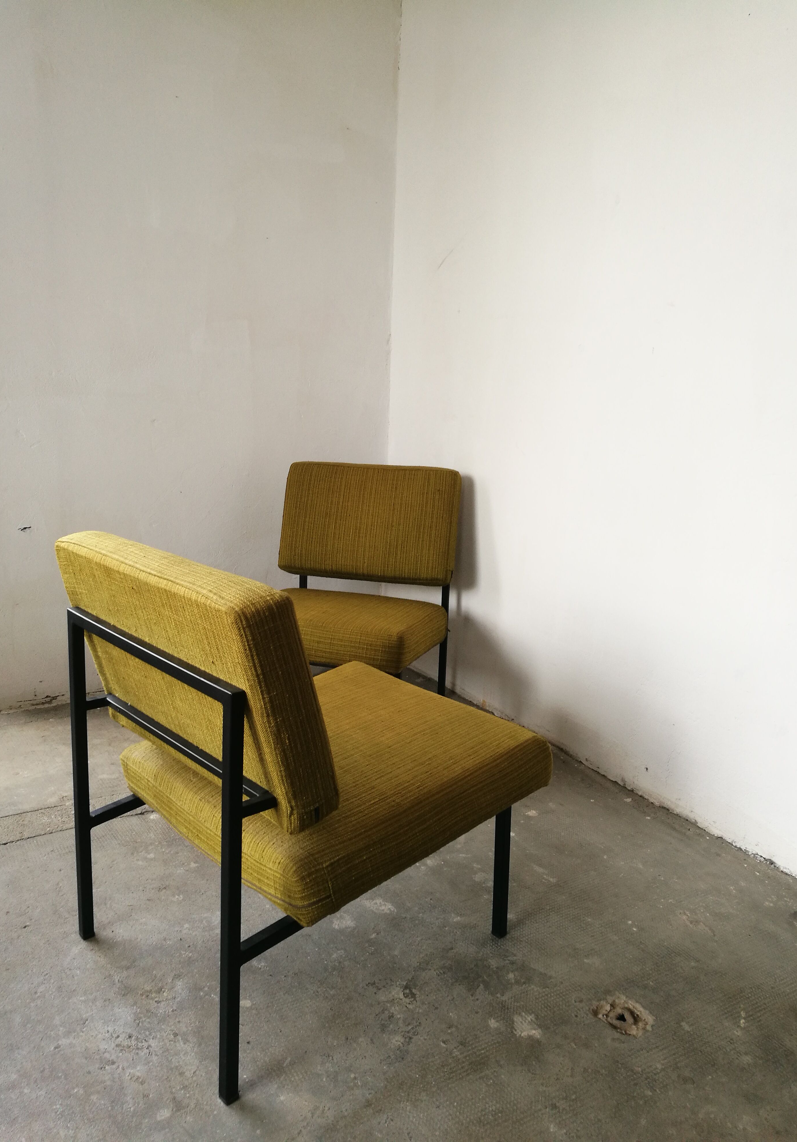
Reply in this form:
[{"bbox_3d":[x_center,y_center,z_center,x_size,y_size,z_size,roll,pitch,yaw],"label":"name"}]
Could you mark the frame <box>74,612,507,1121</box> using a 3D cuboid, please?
[{"bbox_3d":[-0.182,0.390,1.643,0.633,0.640,0.518,-9,17,-42],"label":"frame"}]

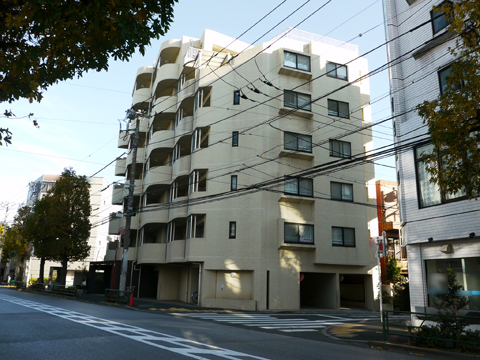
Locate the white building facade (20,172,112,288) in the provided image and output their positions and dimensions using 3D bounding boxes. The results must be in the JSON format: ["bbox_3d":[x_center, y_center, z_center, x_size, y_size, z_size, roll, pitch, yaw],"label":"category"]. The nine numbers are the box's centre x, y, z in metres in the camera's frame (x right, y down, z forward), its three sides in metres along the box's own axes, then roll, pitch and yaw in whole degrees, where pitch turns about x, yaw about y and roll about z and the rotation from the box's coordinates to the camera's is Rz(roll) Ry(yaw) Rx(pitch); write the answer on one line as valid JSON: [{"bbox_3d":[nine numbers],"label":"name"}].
[{"bbox_3d":[-27.431,7.899,61.825,12.000,16.600,7.000,2,-15,0],"label":"white building facade"}]

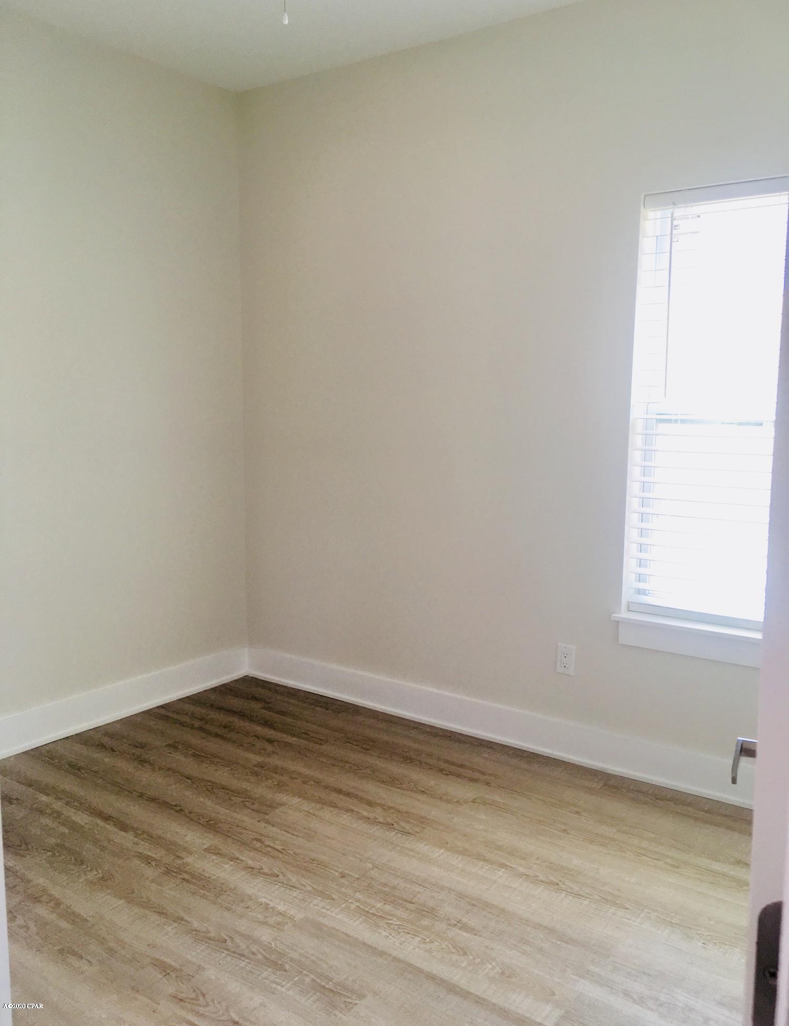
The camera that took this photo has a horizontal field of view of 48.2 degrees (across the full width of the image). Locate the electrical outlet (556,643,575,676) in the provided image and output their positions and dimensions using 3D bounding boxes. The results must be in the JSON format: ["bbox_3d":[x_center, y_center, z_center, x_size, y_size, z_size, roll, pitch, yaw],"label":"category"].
[{"bbox_3d":[0.644,0.551,3.308,0.073,0.116,0.009,6,9,35],"label":"electrical outlet"}]

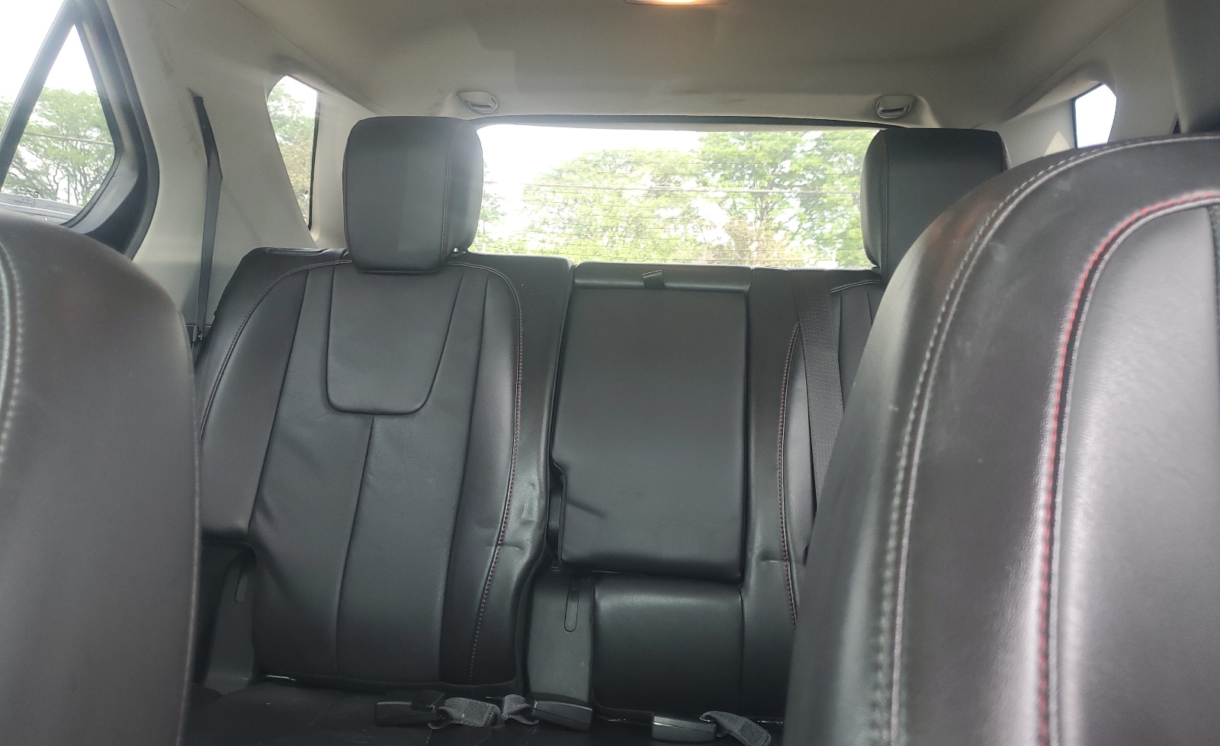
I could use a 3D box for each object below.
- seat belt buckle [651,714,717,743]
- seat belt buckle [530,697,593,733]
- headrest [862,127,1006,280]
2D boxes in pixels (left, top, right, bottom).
[{"bbox_3d":[0.083,0.400,1.030,0.071,0.023,0.038,2,4,6],"label":"seat belt buckle"},{"bbox_3d":[-0.055,0.388,1.040,0.070,0.023,0.038,3,4,18],"label":"seat belt buckle"},{"bbox_3d":[0.444,-0.231,1.250,0.172,0.198,0.120,2,-10,6],"label":"headrest"}]

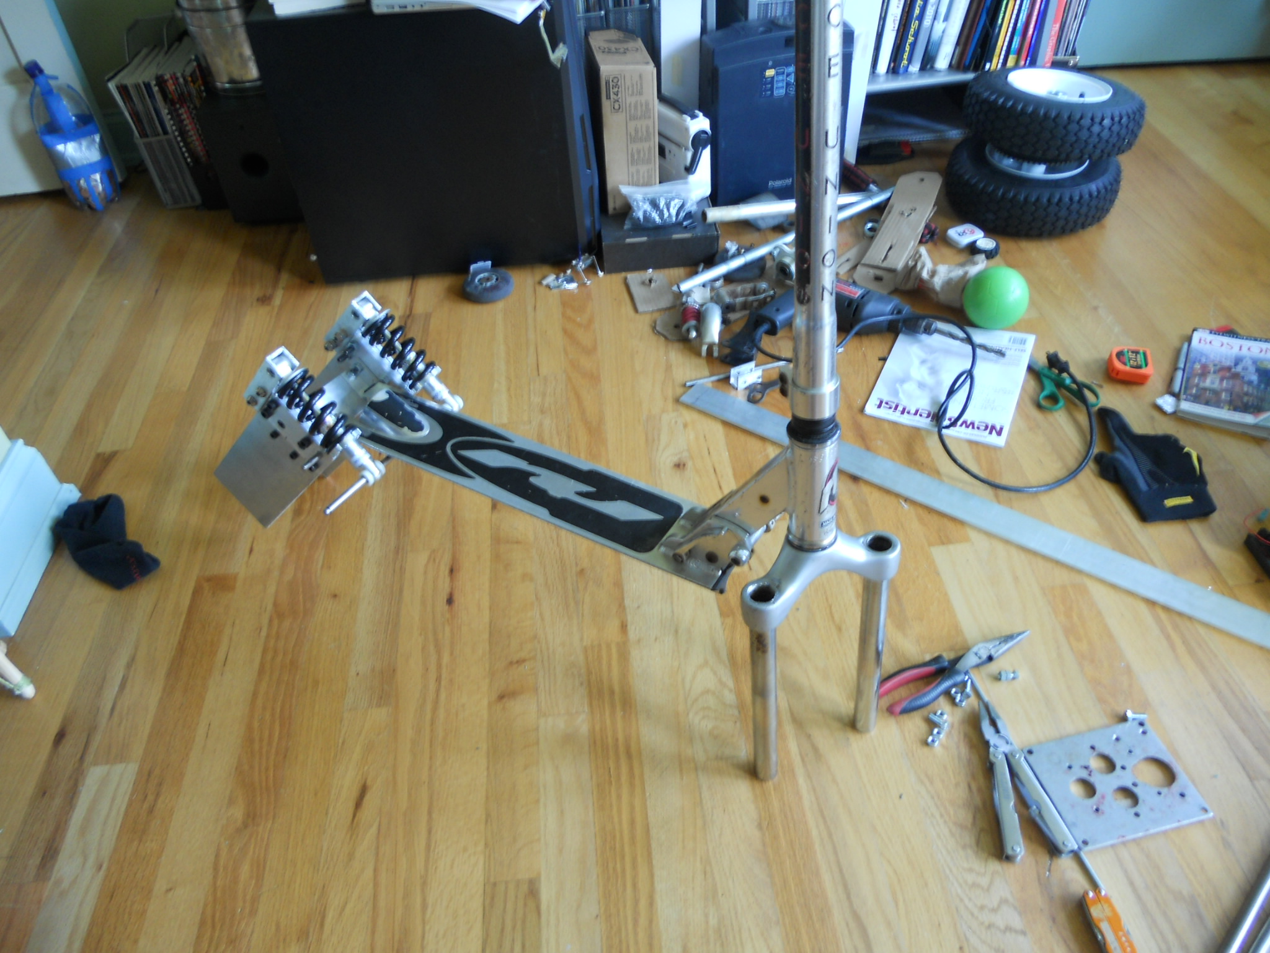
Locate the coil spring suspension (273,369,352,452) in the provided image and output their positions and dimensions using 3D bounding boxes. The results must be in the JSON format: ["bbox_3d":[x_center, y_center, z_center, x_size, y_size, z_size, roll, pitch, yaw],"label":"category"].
[{"bbox_3d":[-0.387,-0.080,1.193,0.092,0.048,0.048,52,57,-7],"label":"coil spring suspension"}]

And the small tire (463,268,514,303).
[{"bbox_3d":[-0.264,-0.346,1.787,0.090,0.027,0.090,-5,43,0],"label":"small tire"}]

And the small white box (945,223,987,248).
[{"bbox_3d":[0.608,-0.440,1.822,0.057,0.015,0.044,-21,46,-16],"label":"small white box"}]

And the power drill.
[{"bbox_3d":[0.330,-0.241,1.536,0.260,0.070,0.171,19,37,20],"label":"power drill"}]

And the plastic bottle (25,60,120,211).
[{"bbox_3d":[-1.171,-0.702,2.045,0.110,0.300,0.110,-5,43,0],"label":"plastic bottle"}]

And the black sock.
[{"bbox_3d":[-0.698,0.088,1.306,0.088,0.052,0.154,-33,51,-26],"label":"black sock"}]

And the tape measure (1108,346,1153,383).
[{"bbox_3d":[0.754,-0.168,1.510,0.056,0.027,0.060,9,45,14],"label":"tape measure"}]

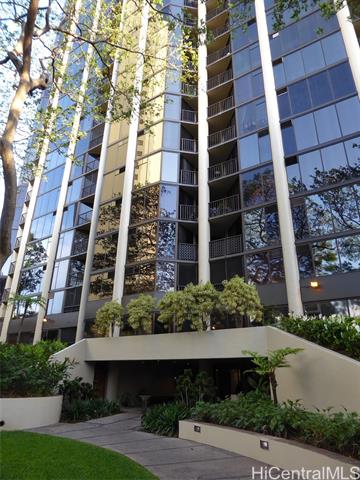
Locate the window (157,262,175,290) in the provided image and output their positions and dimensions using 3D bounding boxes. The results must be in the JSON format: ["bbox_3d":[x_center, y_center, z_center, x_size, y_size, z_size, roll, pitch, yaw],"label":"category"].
[{"bbox_3d":[-0.825,2.154,20.632,1.170,1.768,0.100,5,-24,-8],"label":"window"}]

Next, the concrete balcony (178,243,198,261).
[{"bbox_3d":[0.477,0.988,21.806,1.350,1.215,1.000,3,-24,-5],"label":"concrete balcony"}]

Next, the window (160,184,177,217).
[{"bbox_3d":[-0.769,-2.572,23.253,1.148,2.523,0.120,4,-23,-7],"label":"window"}]

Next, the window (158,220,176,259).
[{"bbox_3d":[-0.821,-0.034,22.171,1.140,2.520,0.120,4,-23,-7],"label":"window"}]

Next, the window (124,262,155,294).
[{"bbox_3d":[-2.458,2.401,21.189,2.421,1.768,0.100,-14,-28,30],"label":"window"}]

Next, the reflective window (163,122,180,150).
[{"bbox_3d":[-0.582,-7.404,24.922,1.175,2.511,0.100,3,-24,-5],"label":"reflective window"}]

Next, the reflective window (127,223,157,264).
[{"bbox_3d":[-2.376,0.197,22.171,2.349,2.511,0.100,-13,-28,30],"label":"reflective window"}]

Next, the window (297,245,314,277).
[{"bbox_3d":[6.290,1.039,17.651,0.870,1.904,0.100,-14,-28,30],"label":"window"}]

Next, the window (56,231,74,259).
[{"bbox_3d":[-9.681,0.289,29.261,1.986,2.543,0.100,-14,-28,30],"label":"window"}]

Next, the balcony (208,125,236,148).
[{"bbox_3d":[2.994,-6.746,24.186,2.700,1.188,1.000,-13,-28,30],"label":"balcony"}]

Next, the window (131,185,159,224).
[{"bbox_3d":[-2.318,-2.270,23.267,2.349,2.511,0.100,-13,-28,30],"label":"window"}]

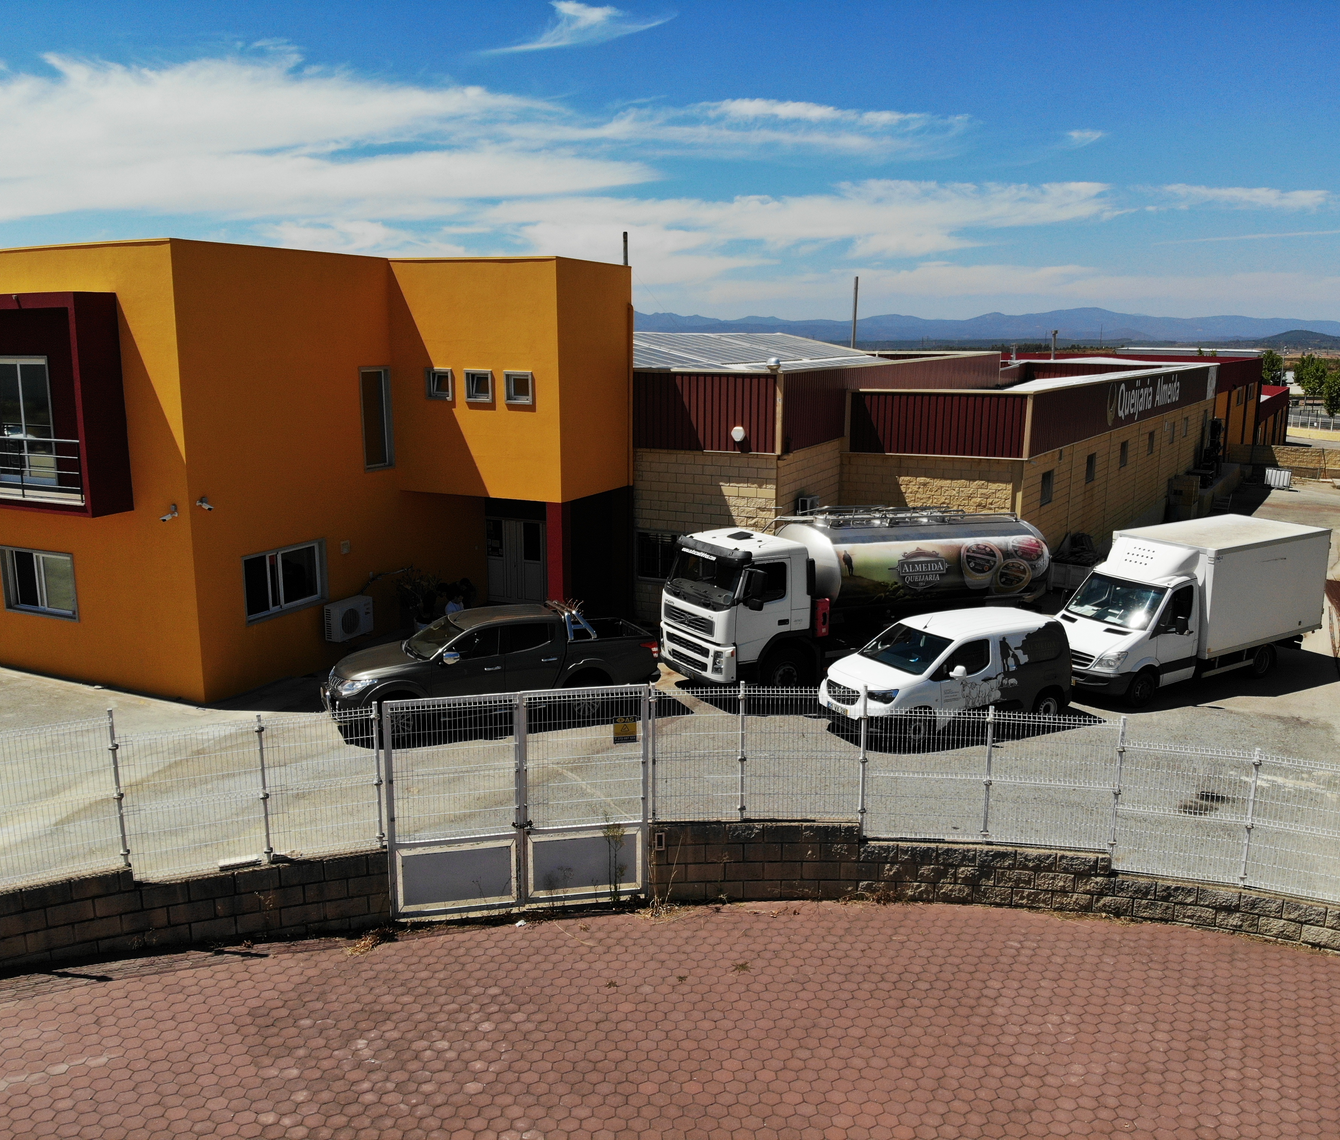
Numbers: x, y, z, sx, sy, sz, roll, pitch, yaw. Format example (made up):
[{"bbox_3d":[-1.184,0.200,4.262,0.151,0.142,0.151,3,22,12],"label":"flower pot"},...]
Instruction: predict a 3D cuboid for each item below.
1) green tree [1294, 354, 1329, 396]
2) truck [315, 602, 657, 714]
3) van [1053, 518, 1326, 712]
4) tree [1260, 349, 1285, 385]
[{"bbox_3d":[58.800,-17.230,96.520,3.200,5.040,3.200,7,14,30],"label":"green tree"},{"bbox_3d":[-2.920,1.612,17.740,5.300,1.790,1.840,-4,13,-20],"label":"truck"},{"bbox_3d":[10.074,0.725,20.830,6.480,2.830,2.140,-7,14,-30],"label":"van"},{"bbox_3d":[66.780,-22.010,116.970,3.000,4.930,3.000,7,14,29],"label":"tree"}]

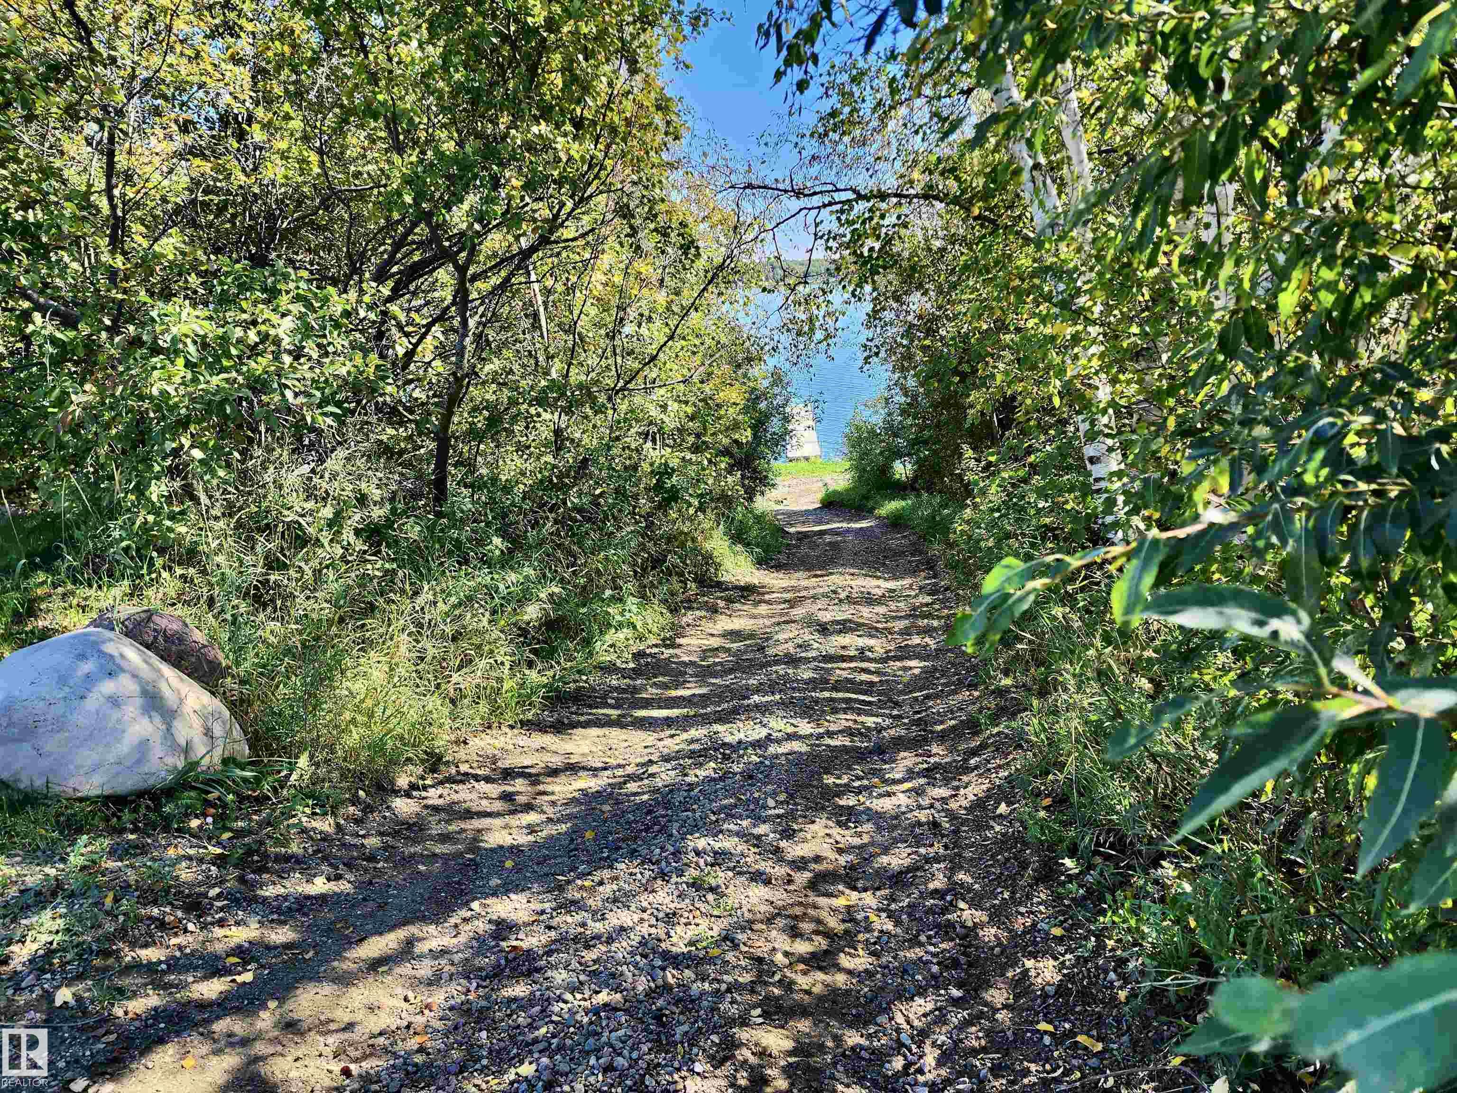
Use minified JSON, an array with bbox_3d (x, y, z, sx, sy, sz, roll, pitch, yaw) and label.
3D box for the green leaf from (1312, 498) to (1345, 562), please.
[{"bbox_3d":[0.526,-0.015,0.850,0.028,0.058,0.022,5,16,17],"label":"green leaf"}]

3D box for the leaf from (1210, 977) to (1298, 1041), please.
[{"bbox_3d":[0.203,0.177,0.370,0.038,0.022,0.030,4,16,15],"label":"leaf"}]

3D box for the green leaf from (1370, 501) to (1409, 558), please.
[{"bbox_3d":[0.580,-0.015,0.850,0.034,0.050,0.022,5,16,19],"label":"green leaf"}]

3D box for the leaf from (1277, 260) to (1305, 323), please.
[{"bbox_3d":[0.669,-0.304,1.150,0.034,0.076,0.025,5,16,16],"label":"leaf"}]

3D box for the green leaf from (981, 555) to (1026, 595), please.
[{"bbox_3d":[0.228,0.024,0.800,0.038,0.032,0.030,2,15,8],"label":"green leaf"}]

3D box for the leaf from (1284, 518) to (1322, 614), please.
[{"bbox_3d":[0.492,0.017,0.830,0.033,0.083,0.020,5,16,16],"label":"leaf"}]

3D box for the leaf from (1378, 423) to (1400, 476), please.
[{"bbox_3d":[0.614,-0.090,0.900,0.021,0.049,0.020,5,16,19],"label":"leaf"}]

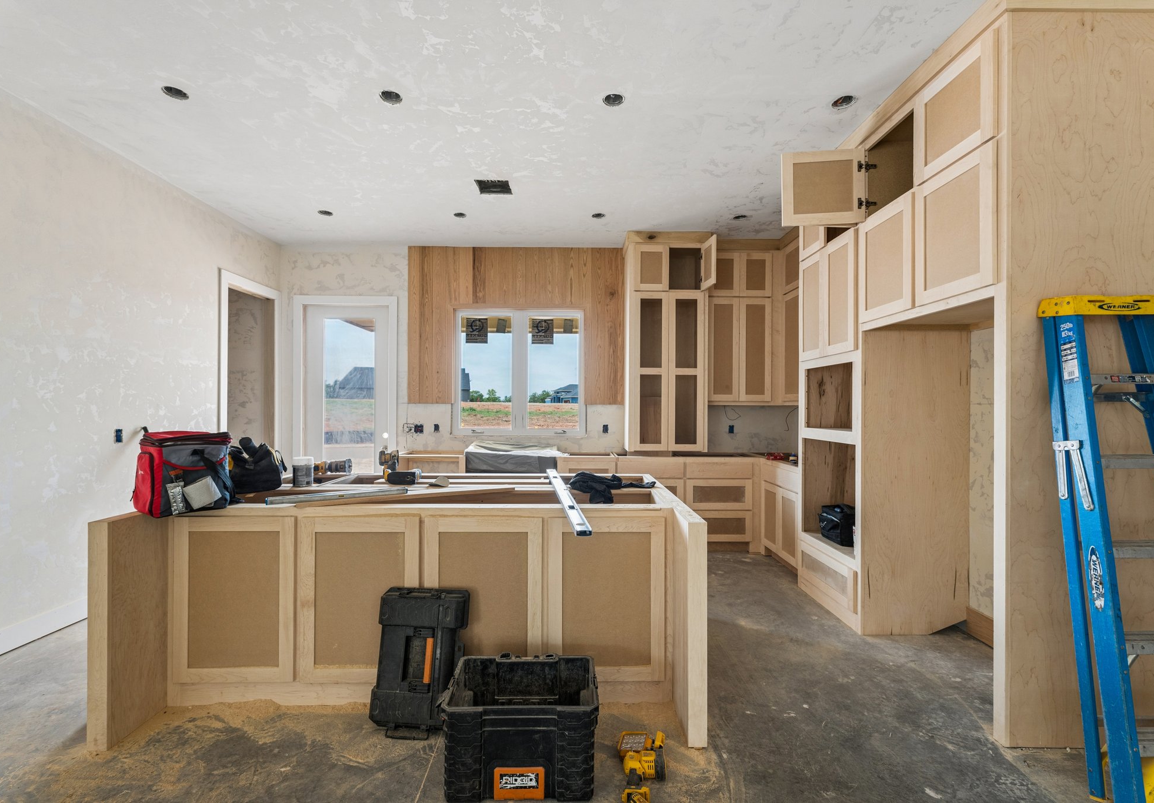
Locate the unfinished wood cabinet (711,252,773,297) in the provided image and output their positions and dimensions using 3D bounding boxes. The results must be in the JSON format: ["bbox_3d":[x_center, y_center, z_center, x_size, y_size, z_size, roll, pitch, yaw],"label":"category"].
[{"bbox_3d":[1.643,-1.271,5.203,0.639,0.444,0.339,0,0,-1],"label":"unfinished wood cabinet"}]

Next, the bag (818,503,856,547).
[{"bbox_3d":[1.880,0.866,3.559,0.230,0.240,0.279,0,0,-1],"label":"bag"}]

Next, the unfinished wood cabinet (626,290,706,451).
[{"bbox_3d":[0.879,-0.289,5.110,0.767,1.544,0.520,0,0,0],"label":"unfinished wood cabinet"}]

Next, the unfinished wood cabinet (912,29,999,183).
[{"bbox_3d":[2.022,-1.317,2.320,0.619,0.454,0.504,0,0,-1],"label":"unfinished wood cabinet"}]

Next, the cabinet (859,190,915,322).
[{"bbox_3d":[2.009,-0.760,2.748,0.645,0.591,0.466,0,0,0],"label":"cabinet"}]

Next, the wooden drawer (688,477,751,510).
[{"bbox_3d":[1.313,0.860,4.854,0.610,0.285,0.480,0,0,0],"label":"wooden drawer"}]

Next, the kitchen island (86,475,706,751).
[{"bbox_3d":[-0.708,0.935,2.709,2.444,0.890,1.445,0,0,0],"label":"kitchen island"}]

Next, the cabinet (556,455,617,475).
[{"bbox_3d":[0.079,0.964,4.957,0.579,0.888,0.619,0,0,-1],"label":"cabinet"}]

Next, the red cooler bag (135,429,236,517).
[{"bbox_3d":[-1.781,0.313,2.259,0.285,0.340,0.265,0,-1,33],"label":"red cooler bag"}]

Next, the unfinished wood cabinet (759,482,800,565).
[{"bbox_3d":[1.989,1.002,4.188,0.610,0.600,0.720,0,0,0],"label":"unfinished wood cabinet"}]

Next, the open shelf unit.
[{"bbox_3d":[2.005,-0.024,3.455,0.589,0.454,0.649,0,0,-1],"label":"open shelf unit"}]

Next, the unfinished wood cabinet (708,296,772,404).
[{"bbox_3d":[1.639,-0.513,5.199,0.639,1.073,0.339,0,0,-1],"label":"unfinished wood cabinet"}]

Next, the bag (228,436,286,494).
[{"bbox_3d":[-1.824,0.349,2.833,0.270,0.276,0.320,0,-1,-22],"label":"bag"}]

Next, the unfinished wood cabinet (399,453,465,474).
[{"bbox_3d":[-1.361,0.958,4.942,0.634,0.888,0.619,0,0,-1],"label":"unfinished wood cabinet"}]

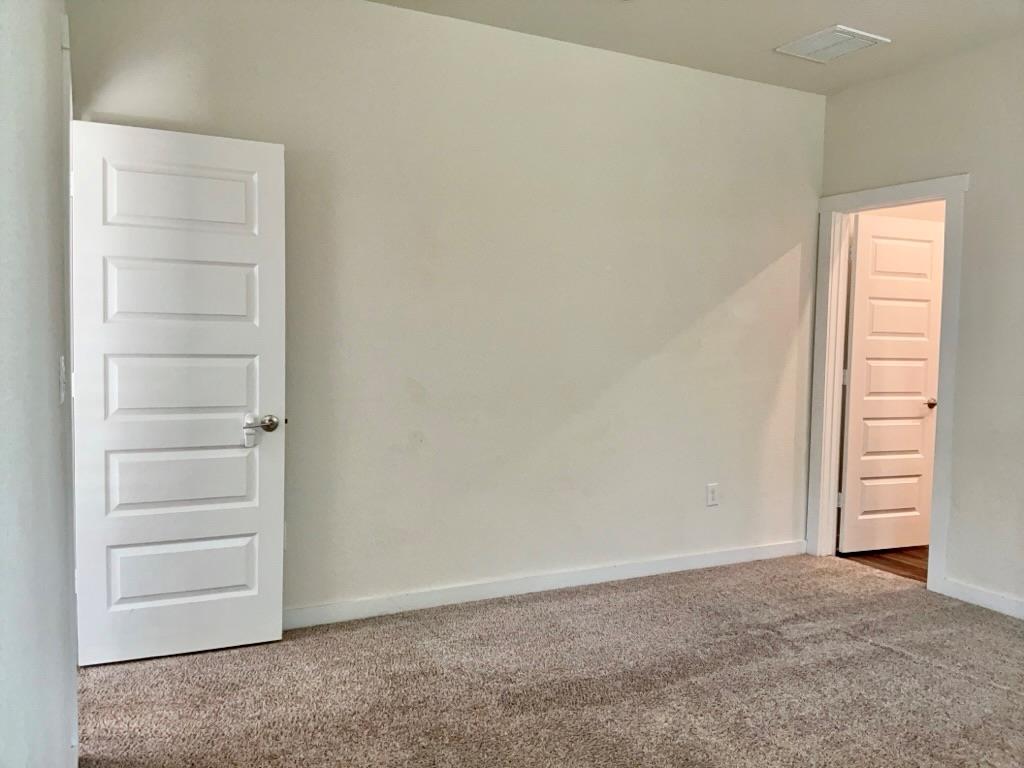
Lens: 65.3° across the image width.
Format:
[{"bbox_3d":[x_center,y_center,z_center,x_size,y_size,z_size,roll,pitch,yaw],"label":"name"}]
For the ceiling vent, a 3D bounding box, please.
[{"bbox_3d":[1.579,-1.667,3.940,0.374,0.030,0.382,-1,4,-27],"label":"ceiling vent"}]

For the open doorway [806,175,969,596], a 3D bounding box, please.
[{"bbox_3d":[2.097,-0.014,4.475,0.139,2.153,0.907,-1,4,-27],"label":"open doorway"}]

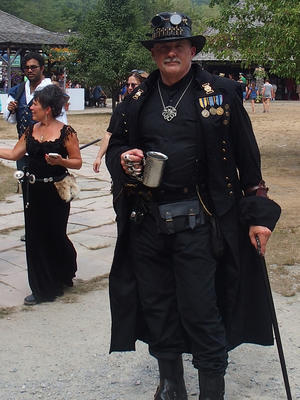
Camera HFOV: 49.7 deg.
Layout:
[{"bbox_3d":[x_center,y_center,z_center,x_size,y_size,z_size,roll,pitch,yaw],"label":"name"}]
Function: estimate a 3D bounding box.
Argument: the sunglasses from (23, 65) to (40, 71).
[{"bbox_3d":[-1.026,-1.144,2.800,0.145,0.045,0.140,2,13,8],"label":"sunglasses"}]

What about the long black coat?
[{"bbox_3d":[0.217,0.033,1.630,0.840,1.400,0.480,3,13,12],"label":"long black coat"}]

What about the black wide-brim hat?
[{"bbox_3d":[0.107,-0.762,1.480,0.300,0.155,0.340,3,13,15],"label":"black wide-brim hat"}]

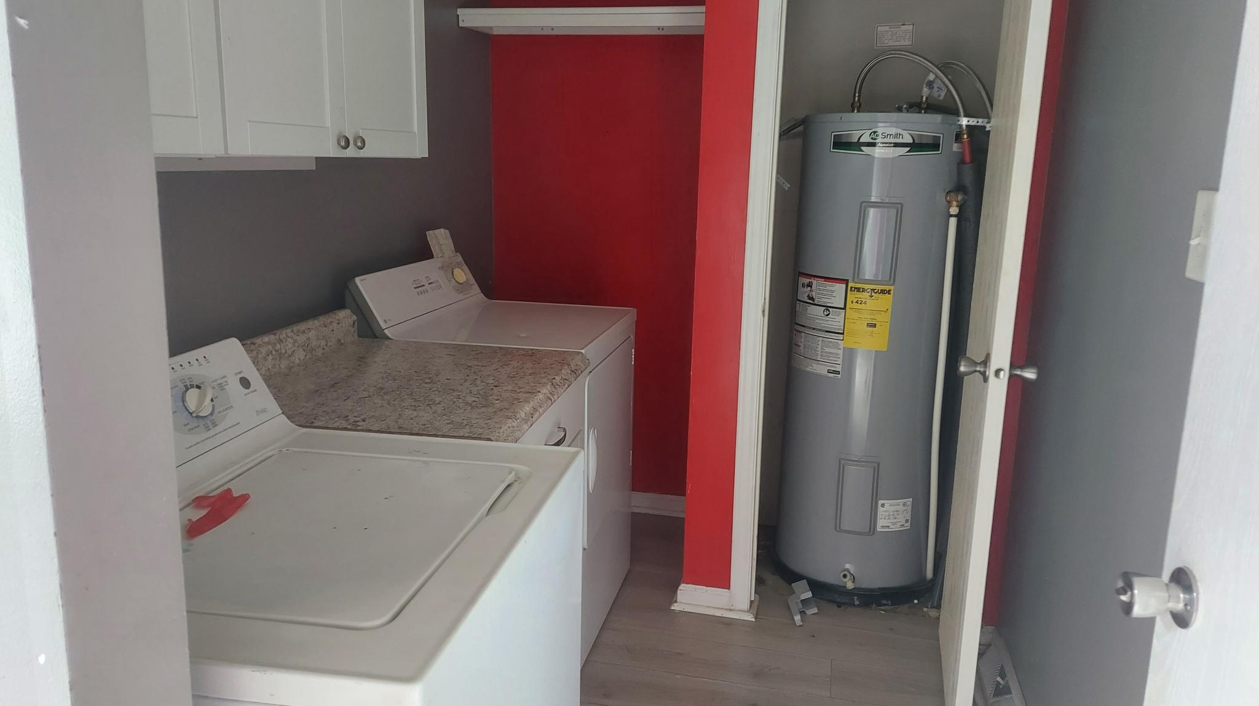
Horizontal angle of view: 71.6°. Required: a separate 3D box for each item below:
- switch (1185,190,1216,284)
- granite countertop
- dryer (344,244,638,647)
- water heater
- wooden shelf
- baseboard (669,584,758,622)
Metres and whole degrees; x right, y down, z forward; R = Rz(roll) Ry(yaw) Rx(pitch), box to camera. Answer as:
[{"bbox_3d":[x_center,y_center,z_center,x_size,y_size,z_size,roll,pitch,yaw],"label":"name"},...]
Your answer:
[{"bbox_3d":[0.843,-0.172,1.288,0.018,0.130,0.083,4,13,11],"label":"switch"},{"bbox_3d":[-0.506,0.039,1.948,0.660,0.125,0.735,4,13,11],"label":"granite countertop"},{"bbox_3d":[-0.372,0.278,2.685,0.665,1.080,0.680,4,13,11],"label":"dryer"},{"bbox_3d":[0.777,0.009,2.916,0.500,1.545,0.510,4,13,15],"label":"water heater"},{"bbox_3d":[-0.118,-1.137,3.016,0.880,0.054,0.335,4,13,11],"label":"wooden shelf"},{"bbox_3d":[0.270,0.785,2.769,0.270,0.077,0.045,4,13,11],"label":"baseboard"}]

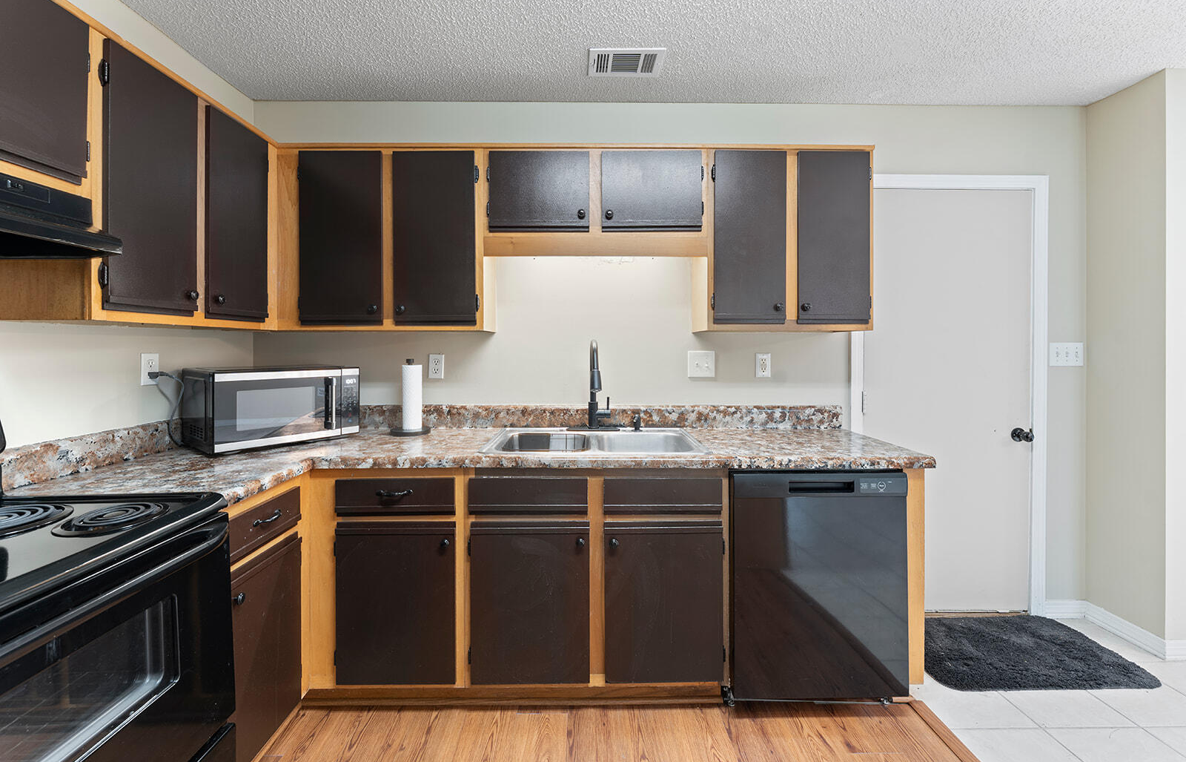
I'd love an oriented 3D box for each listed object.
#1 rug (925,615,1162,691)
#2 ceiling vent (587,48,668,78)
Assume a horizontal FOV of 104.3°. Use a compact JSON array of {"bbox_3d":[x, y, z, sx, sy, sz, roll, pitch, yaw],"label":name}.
[{"bbox_3d":[1.715,1.125,1.950,0.830,0.025,0.500,0,1,-1],"label":"rug"},{"bbox_3d":[0.136,-1.312,1.895,0.300,0.015,0.178,0,1,-1],"label":"ceiling vent"}]

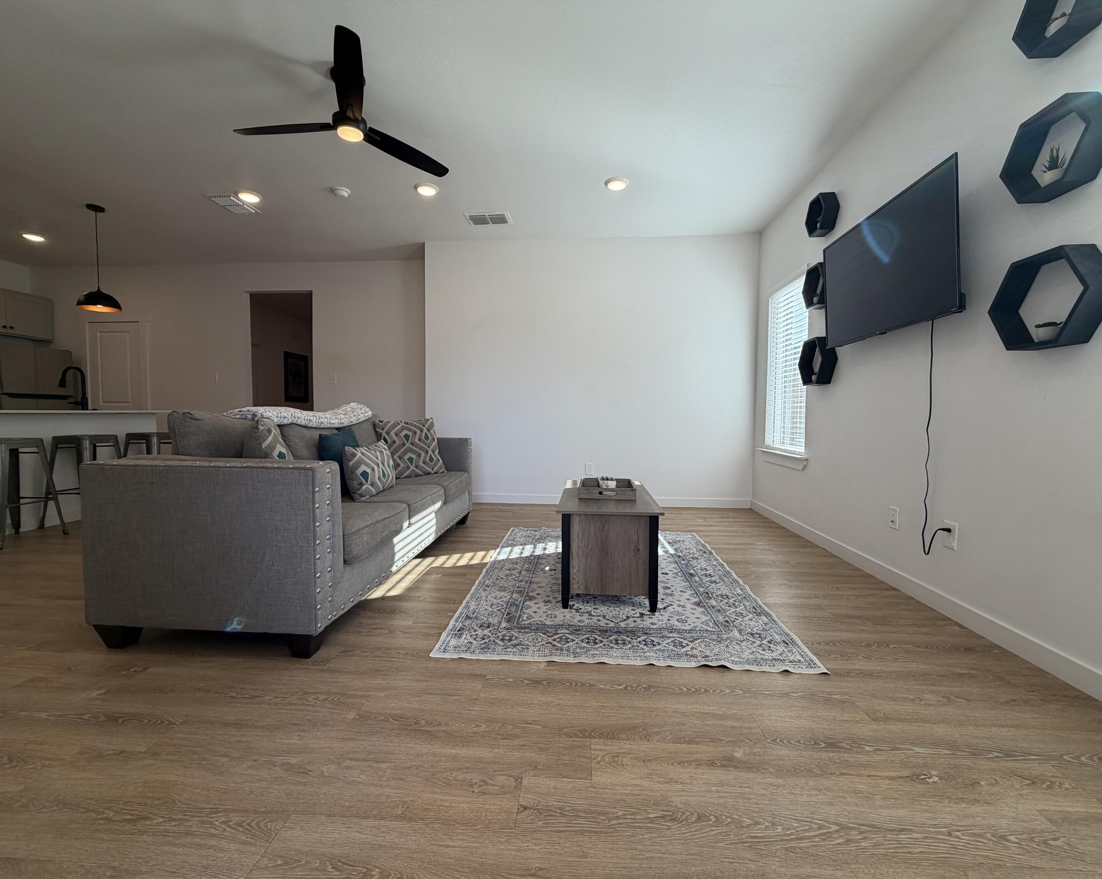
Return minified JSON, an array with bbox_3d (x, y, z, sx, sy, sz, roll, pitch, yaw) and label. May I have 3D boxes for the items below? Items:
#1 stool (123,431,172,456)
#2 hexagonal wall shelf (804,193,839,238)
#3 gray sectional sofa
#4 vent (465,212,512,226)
[{"bbox_3d":[-3.971,0.313,4.751,0.422,0.754,0.422,0,3,4],"label":"stool"},{"bbox_3d":[1.936,-1.598,3.386,0.100,0.248,0.283,0,3,4],"label":"hexagonal wall shelf"},{"bbox_3d":[-1.271,0.311,3.039,0.936,0.965,2.410,1,3,5],"label":"gray sectional sofa"},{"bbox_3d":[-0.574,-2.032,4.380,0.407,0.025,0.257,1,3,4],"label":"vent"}]

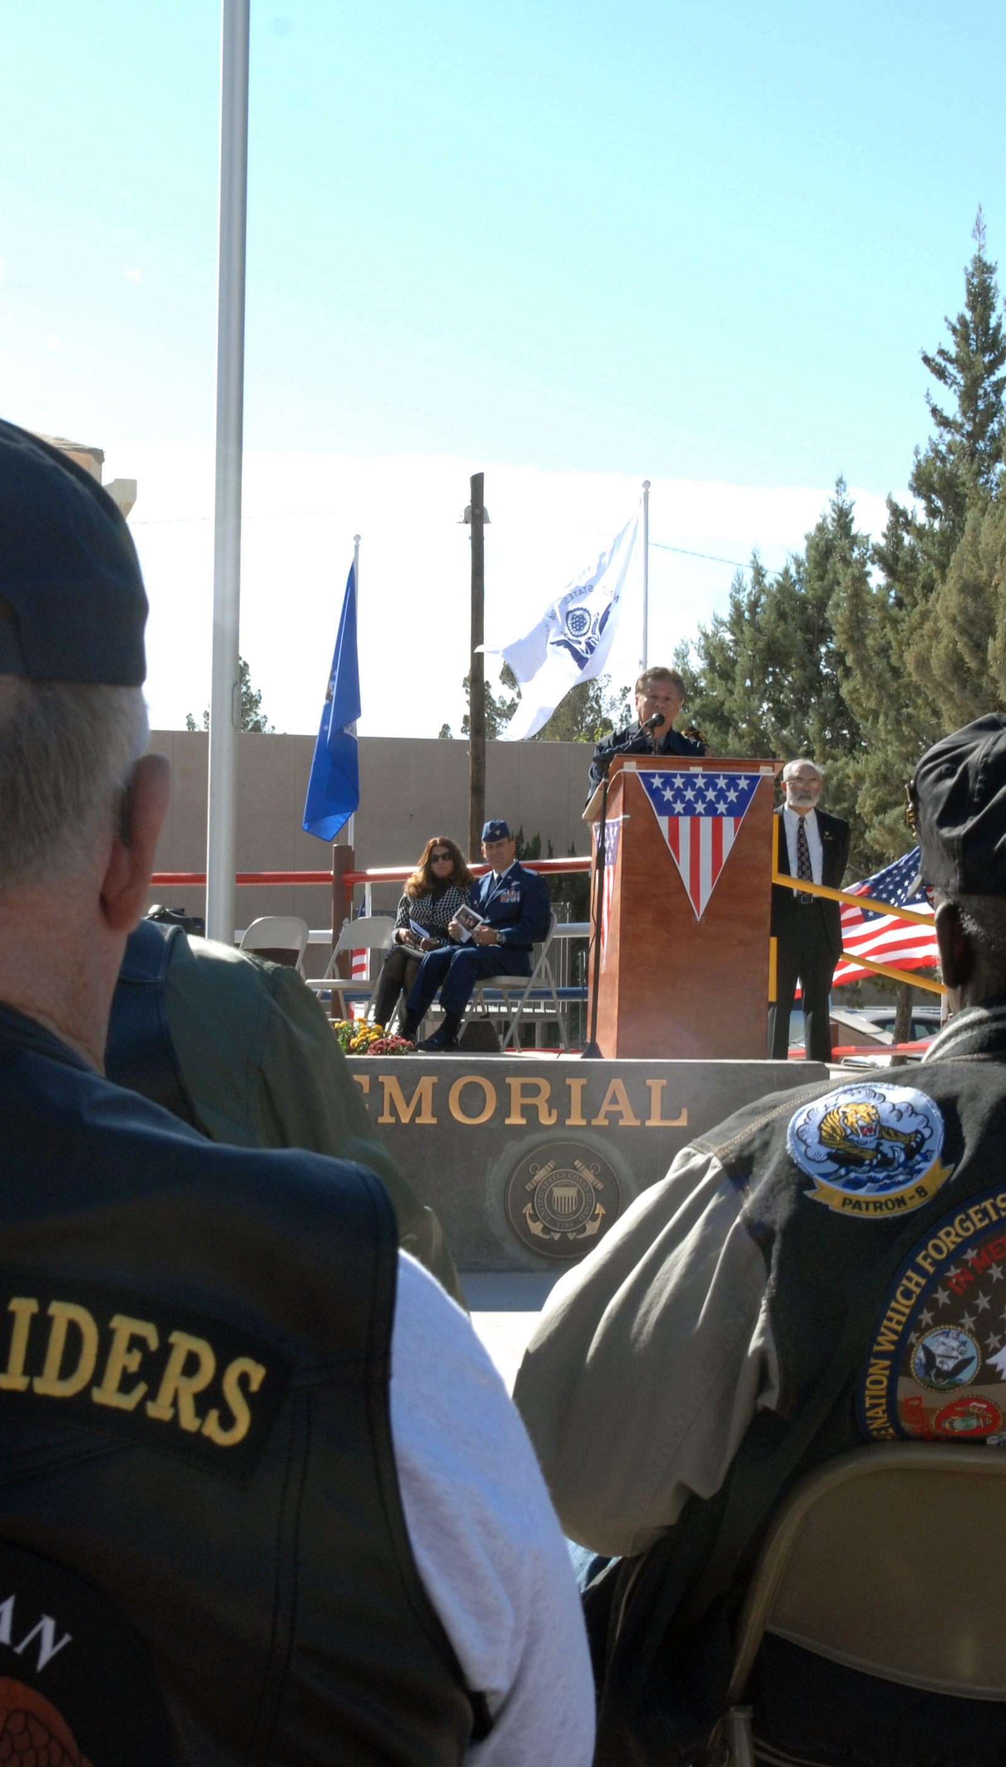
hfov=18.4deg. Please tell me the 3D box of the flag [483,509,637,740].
[{"bbox_3d":[0.321,-1.386,16.800,0.860,1.220,0.500,1,-2,-6],"label":"flag"}]

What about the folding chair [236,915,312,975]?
[{"bbox_3d":[-1.406,0.570,17.700,0.460,0.780,0.480,0,-2,29],"label":"folding chair"}]

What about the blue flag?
[{"bbox_3d":[-1.041,-1.122,18.700,0.370,1.740,0.320,1,-2,6],"label":"blue flag"}]

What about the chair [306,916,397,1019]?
[{"bbox_3d":[-0.832,0.572,17.600,0.460,0.780,0.480,0,-2,29],"label":"chair"}]

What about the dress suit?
[{"bbox_3d":[1.424,0.340,14.700,0.500,1.420,0.290,1,-2,6],"label":"dress suit"}]

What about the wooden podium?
[{"bbox_3d":[0.748,0.107,12.750,0.660,1.240,0.530,1,-2,-12],"label":"wooden podium"}]

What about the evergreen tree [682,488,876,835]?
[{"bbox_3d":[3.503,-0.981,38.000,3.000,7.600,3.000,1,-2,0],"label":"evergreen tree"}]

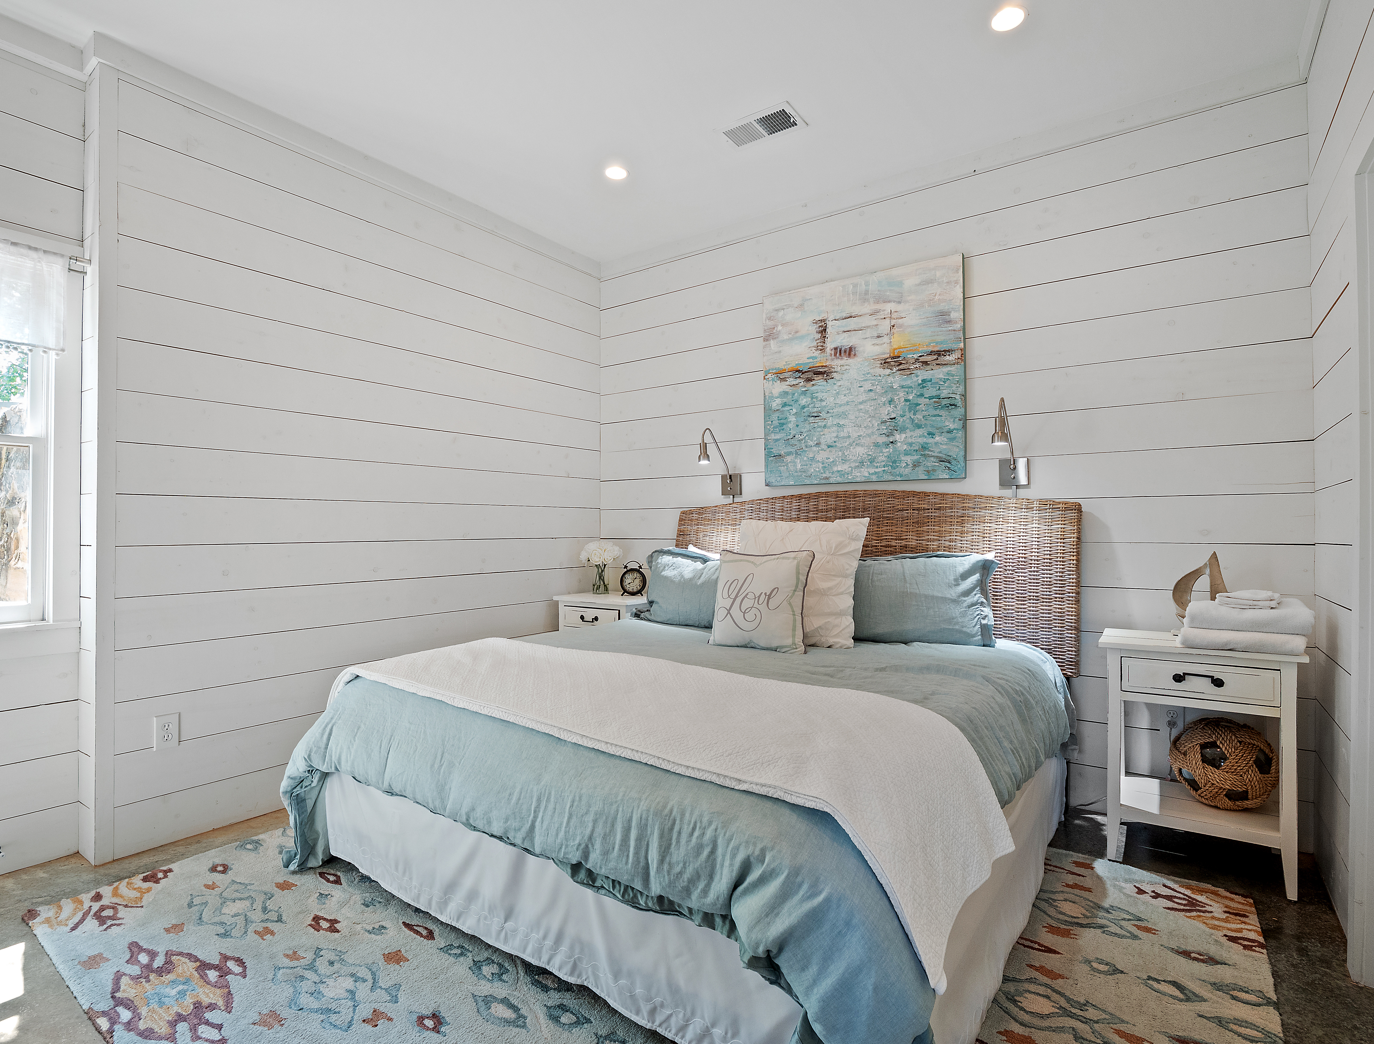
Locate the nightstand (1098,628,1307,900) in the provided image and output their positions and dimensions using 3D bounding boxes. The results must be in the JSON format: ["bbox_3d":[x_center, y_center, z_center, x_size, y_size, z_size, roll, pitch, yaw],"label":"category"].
[{"bbox_3d":[1.772,0.796,2.257,0.540,0.757,0.390,0,-1,34],"label":"nightstand"}]

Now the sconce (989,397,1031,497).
[{"bbox_3d":[1.339,-0.325,2.685,0.120,0.360,0.310,0,-1,34],"label":"sconce"}]

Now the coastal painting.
[{"bbox_3d":[0.842,-0.698,3.180,1.005,1.010,0.040,0,-1,34],"label":"coastal painting"}]

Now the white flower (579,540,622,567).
[{"bbox_3d":[-0.530,0.190,3.944,0.245,0.155,0.220,0,-1,34],"label":"white flower"}]

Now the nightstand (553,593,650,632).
[{"bbox_3d":[-0.448,0.815,3.756,0.540,0.757,0.390,0,-1,34],"label":"nightstand"}]

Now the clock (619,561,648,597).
[{"bbox_3d":[-0.318,0.336,3.825,0.155,0.200,0.075,0,-1,7],"label":"clock"}]

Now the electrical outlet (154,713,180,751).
[{"bbox_3d":[-1.914,0.773,2.370,0.010,0.118,0.074,-1,-1,38],"label":"electrical outlet"}]

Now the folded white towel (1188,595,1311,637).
[{"bbox_3d":[1.878,0.313,2.166,0.310,0.080,0.270,0,-1,34],"label":"folded white towel"}]

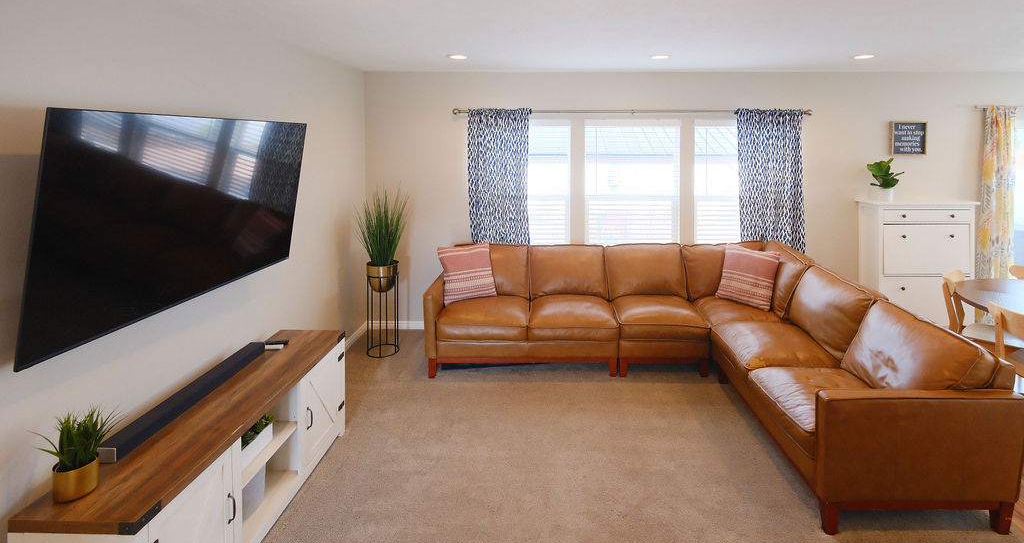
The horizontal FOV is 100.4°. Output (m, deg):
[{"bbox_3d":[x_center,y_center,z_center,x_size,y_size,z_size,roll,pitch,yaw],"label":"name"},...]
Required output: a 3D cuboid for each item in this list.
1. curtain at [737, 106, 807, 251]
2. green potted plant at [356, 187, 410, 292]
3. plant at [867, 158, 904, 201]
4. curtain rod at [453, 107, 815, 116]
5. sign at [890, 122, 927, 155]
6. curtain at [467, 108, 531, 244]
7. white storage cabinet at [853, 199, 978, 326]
[{"bbox_3d":[2.393,-0.560,3.950,0.610,1.860,0.110,0,7,2],"label":"curtain"},{"bbox_3d":[-1.090,-0.270,3.600,0.430,0.890,0.390,0,7,2],"label":"green potted plant"},{"bbox_3d":[3.380,-0.825,3.860,0.280,0.370,0.260,0,7,2],"label":"plant"},{"bbox_3d":[1.105,-1.477,3.940,3.310,0.070,0.080,0,7,2],"label":"curtain rod"},{"bbox_3d":[3.708,-1.240,3.985,0.315,0.305,0.040,0,7,2],"label":"sign"},{"bbox_3d":[-0.125,-0.570,3.950,0.580,1.880,0.110,0,7,2],"label":"curtain"},{"bbox_3d":[3.650,-0.020,3.870,0.870,1.250,0.300,0,7,2],"label":"white storage cabinet"}]

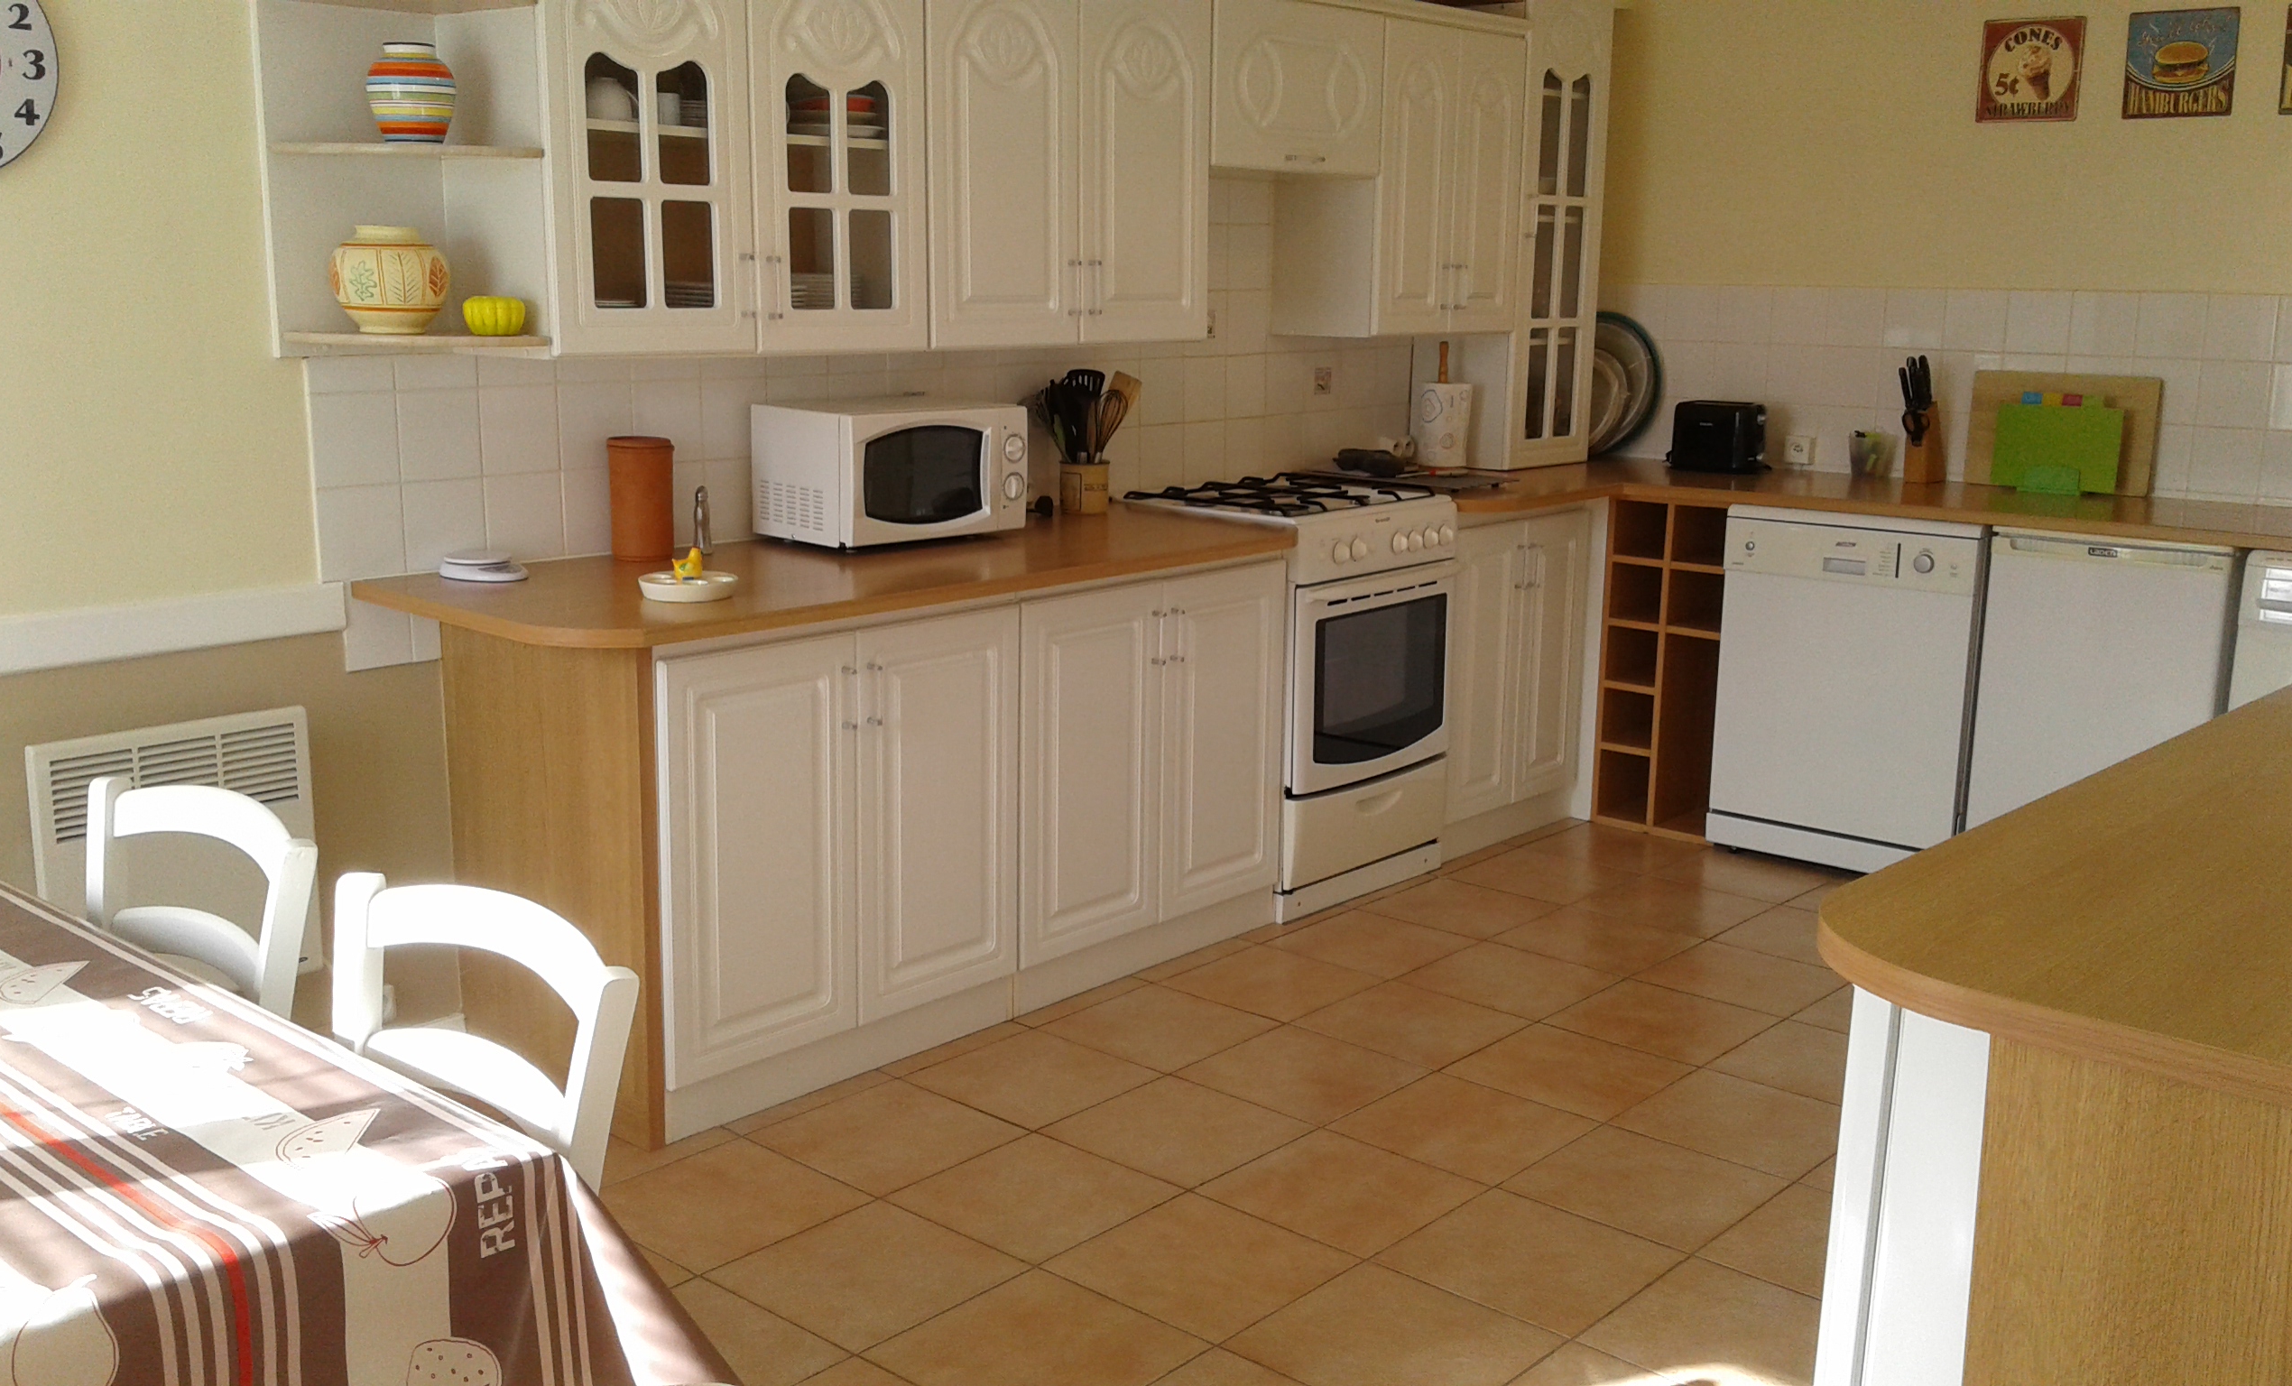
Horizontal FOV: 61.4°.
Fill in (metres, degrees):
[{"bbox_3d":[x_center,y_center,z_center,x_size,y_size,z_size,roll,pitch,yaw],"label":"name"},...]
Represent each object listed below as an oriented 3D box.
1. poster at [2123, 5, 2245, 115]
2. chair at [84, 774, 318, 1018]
[{"bbox_3d":[2.480,-1.507,4.627,0.236,0.245,0.012,11,16,38],"label":"poster"},{"bbox_3d":[-1.106,0.569,1.899,0.430,0.850,0.440,10,15,37],"label":"chair"}]

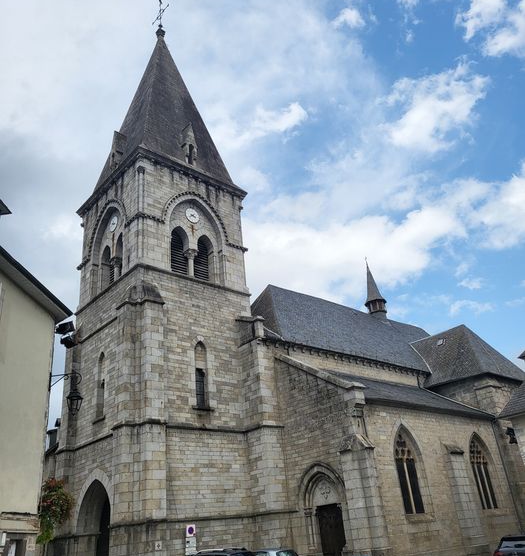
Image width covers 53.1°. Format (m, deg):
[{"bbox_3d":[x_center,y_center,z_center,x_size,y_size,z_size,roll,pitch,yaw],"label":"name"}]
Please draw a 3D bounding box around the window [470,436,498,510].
[{"bbox_3d":[12.445,10.896,29.898,1.900,4.000,0.400,17,-33,-39],"label":"window"}]

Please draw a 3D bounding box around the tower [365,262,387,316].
[{"bbox_3d":[10.516,1.051,50.257,2.100,6.100,2.100,17,-33,-39],"label":"tower"}]

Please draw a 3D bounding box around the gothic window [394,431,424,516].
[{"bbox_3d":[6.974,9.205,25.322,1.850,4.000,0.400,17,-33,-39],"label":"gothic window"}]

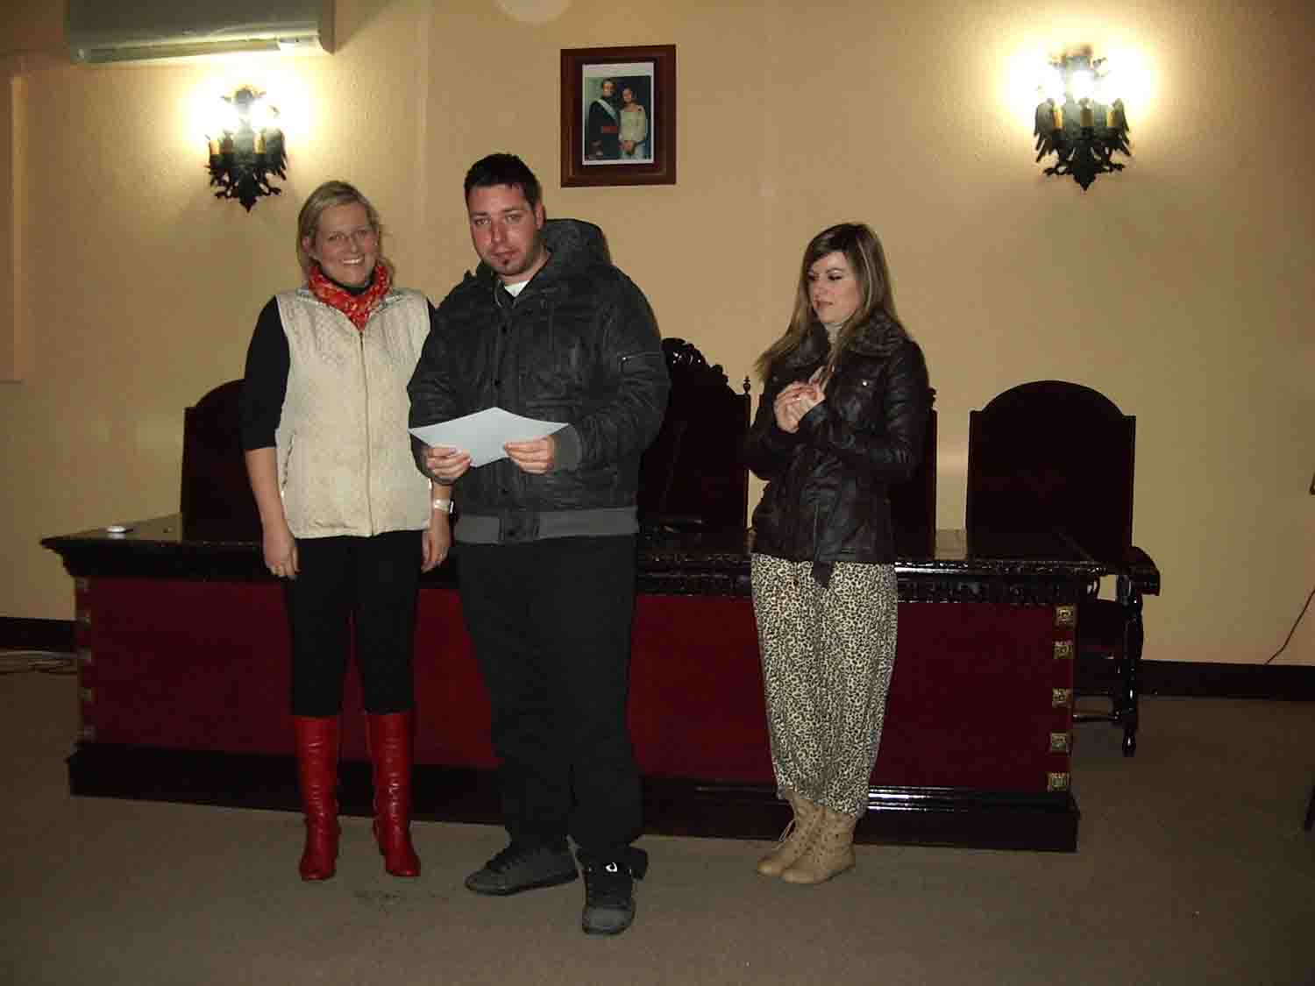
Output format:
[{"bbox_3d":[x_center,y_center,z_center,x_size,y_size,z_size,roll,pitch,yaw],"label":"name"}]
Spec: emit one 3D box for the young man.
[{"bbox_3d":[-0.276,0.094,3.446,0.600,1.780,0.480,2,5,22],"label":"young man"}]

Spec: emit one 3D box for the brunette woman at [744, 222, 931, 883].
[{"bbox_3d":[0.447,0.154,3.641,0.470,1.640,0.360,3,5,33],"label":"brunette woman"}]

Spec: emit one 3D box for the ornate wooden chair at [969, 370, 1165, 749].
[{"bbox_3d":[1.421,0.228,5.164,0.660,1.270,0.640,1,4,11],"label":"ornate wooden chair"}]

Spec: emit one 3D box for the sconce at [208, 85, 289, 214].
[{"bbox_3d":[-1.761,-1.472,6.194,0.360,0.530,0.200,1,4,10],"label":"sconce"}]

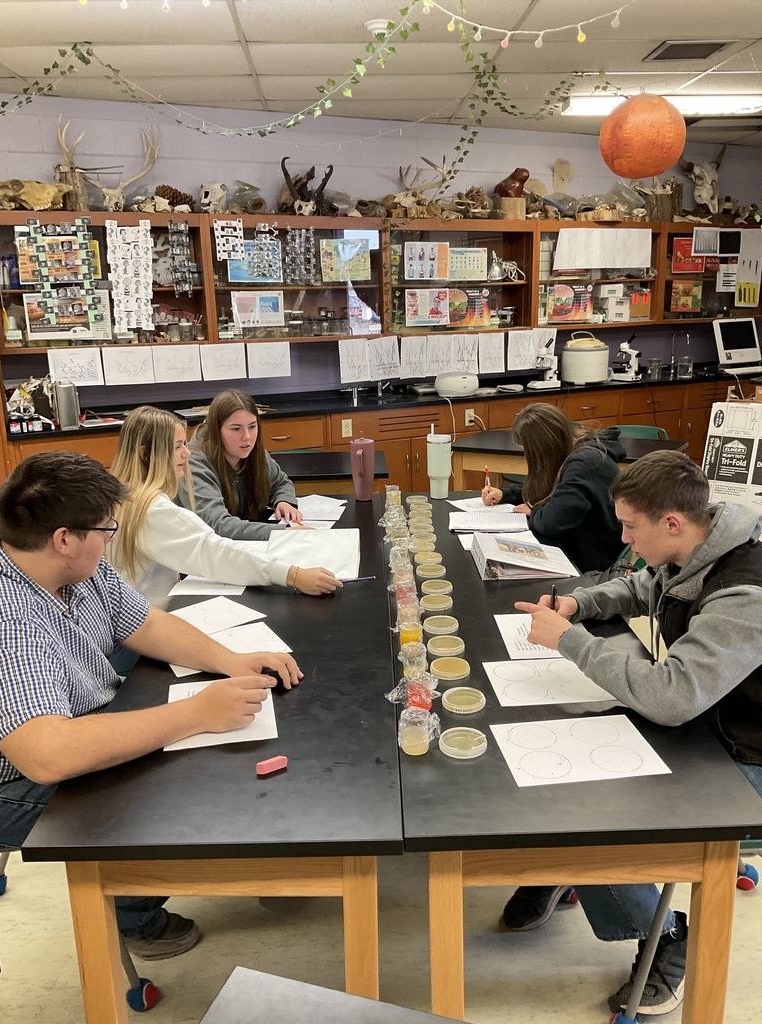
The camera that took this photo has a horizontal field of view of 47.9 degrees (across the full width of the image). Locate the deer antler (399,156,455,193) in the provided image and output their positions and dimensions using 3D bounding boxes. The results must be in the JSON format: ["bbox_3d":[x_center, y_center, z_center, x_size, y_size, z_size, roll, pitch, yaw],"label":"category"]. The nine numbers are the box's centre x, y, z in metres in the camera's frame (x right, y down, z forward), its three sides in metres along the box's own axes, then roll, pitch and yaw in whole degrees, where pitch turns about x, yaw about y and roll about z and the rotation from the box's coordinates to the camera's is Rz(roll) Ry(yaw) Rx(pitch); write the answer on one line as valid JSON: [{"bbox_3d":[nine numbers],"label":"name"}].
[{"bbox_3d":[0.311,-2.258,5.740,0.340,0.220,0.250,6,16,26],"label":"deer antler"}]

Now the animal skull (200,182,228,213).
[{"bbox_3d":[-1.016,-1.914,5.220,0.135,0.170,0.175,4,15,19],"label":"animal skull"}]

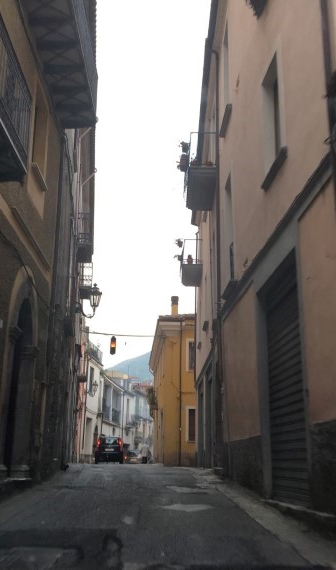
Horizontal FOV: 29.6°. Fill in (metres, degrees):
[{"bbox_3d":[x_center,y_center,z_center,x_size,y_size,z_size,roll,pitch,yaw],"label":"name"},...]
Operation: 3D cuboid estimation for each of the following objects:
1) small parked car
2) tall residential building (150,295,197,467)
[{"bbox_3d":[-3.450,9.903,37.699,1.590,1.550,3.550,2,-16,-5],"label":"small parked car"},{"bbox_3d":[3.107,6.676,39.289,8.000,8.900,14.500,1,-16,-3],"label":"tall residential building"}]

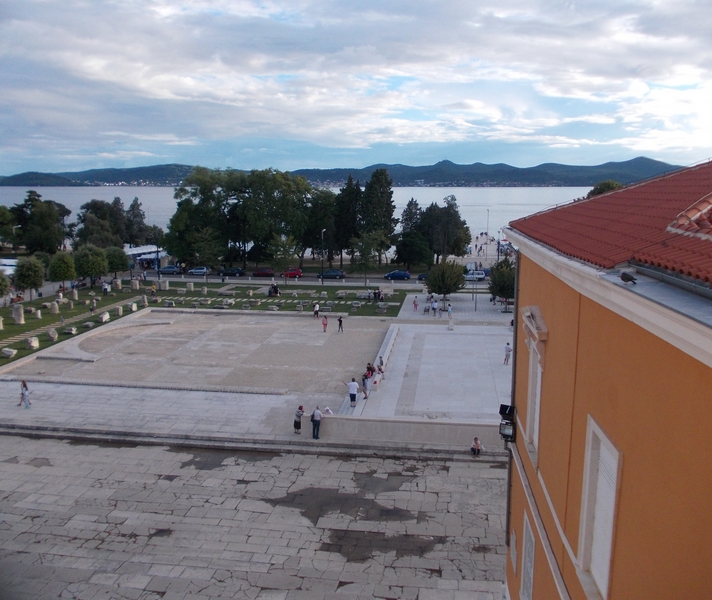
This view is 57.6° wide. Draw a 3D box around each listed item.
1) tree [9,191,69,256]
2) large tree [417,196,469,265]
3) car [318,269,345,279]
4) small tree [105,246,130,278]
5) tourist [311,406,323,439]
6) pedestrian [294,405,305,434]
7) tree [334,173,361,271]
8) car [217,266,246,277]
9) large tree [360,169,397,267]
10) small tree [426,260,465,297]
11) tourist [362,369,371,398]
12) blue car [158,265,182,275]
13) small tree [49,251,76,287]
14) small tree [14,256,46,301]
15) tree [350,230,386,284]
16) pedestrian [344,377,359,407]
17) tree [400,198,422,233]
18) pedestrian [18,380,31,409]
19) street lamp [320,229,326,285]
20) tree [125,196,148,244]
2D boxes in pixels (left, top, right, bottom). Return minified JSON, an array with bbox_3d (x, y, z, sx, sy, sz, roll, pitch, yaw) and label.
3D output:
[{"bbox_3d":[-66.586,-16.387,137.764,11.501,13.657,11.000,-5,11,-25],"label":"tree"},{"bbox_3d":[16.316,-13.013,120.445,9.591,13.076,9.000,1,10,8],"label":"large tree"},{"bbox_3d":[-3.786,-4.155,103.072,4.400,1.450,1.740,1,10,8],"label":"car"},{"bbox_3d":[-35.583,-5.328,97.209,3.456,5.273,3.456,-4,11,-20],"label":"small tree"},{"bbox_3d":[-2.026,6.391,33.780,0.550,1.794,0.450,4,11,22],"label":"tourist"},{"bbox_3d":[-3.179,6.639,35.827,0.550,1.610,0.500,1,10,8],"label":"pedestrian"},{"bbox_3d":[-1.516,-13.598,114.015,4.900,16.207,4.900,0,10,0],"label":"tree"},{"bbox_3d":[-20.005,-4.630,105.740,4.350,1.450,1.740,2,10,9],"label":"car"},{"bbox_3d":[4.081,-14.626,116.358,6.649,17.682,6.649,0,10,2],"label":"large tree"},{"bbox_3d":[10.551,-1.727,75.925,4.340,6.080,4.340,0,10,0],"label":"small tree"},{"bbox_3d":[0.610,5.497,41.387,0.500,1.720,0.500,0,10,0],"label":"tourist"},{"bbox_3d":[-30.811,-5.064,108.178,4.050,1.450,1.720,2,10,11],"label":"blue car"},{"bbox_3d":[-38.607,-3.549,85.769,3.324,5.773,3.324,-5,11,-24],"label":"small tree"},{"bbox_3d":[-41.285,-2.600,81.644,3.790,5.800,3.790,0,10,0],"label":"small tree"},{"bbox_3d":[1.648,-6.035,96.210,5.060,8.270,5.060,0,10,0],"label":"tree"},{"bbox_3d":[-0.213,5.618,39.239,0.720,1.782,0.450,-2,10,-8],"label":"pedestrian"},{"bbox_3d":[10.734,-13.369,124.083,4.700,12.229,4.700,0,10,0],"label":"tree"},{"bbox_3d":[-20.446,5.788,39.762,0.650,1.710,0.500,1,10,8],"label":"pedestrian"},{"bbox_3d":[-4.718,-6.166,93.063,0.400,8.119,1.200,2,10,9],"label":"street lamp"},{"bbox_3d":[-44.470,-14.460,130.005,4.700,12.501,4.700,0,10,0],"label":"tree"}]

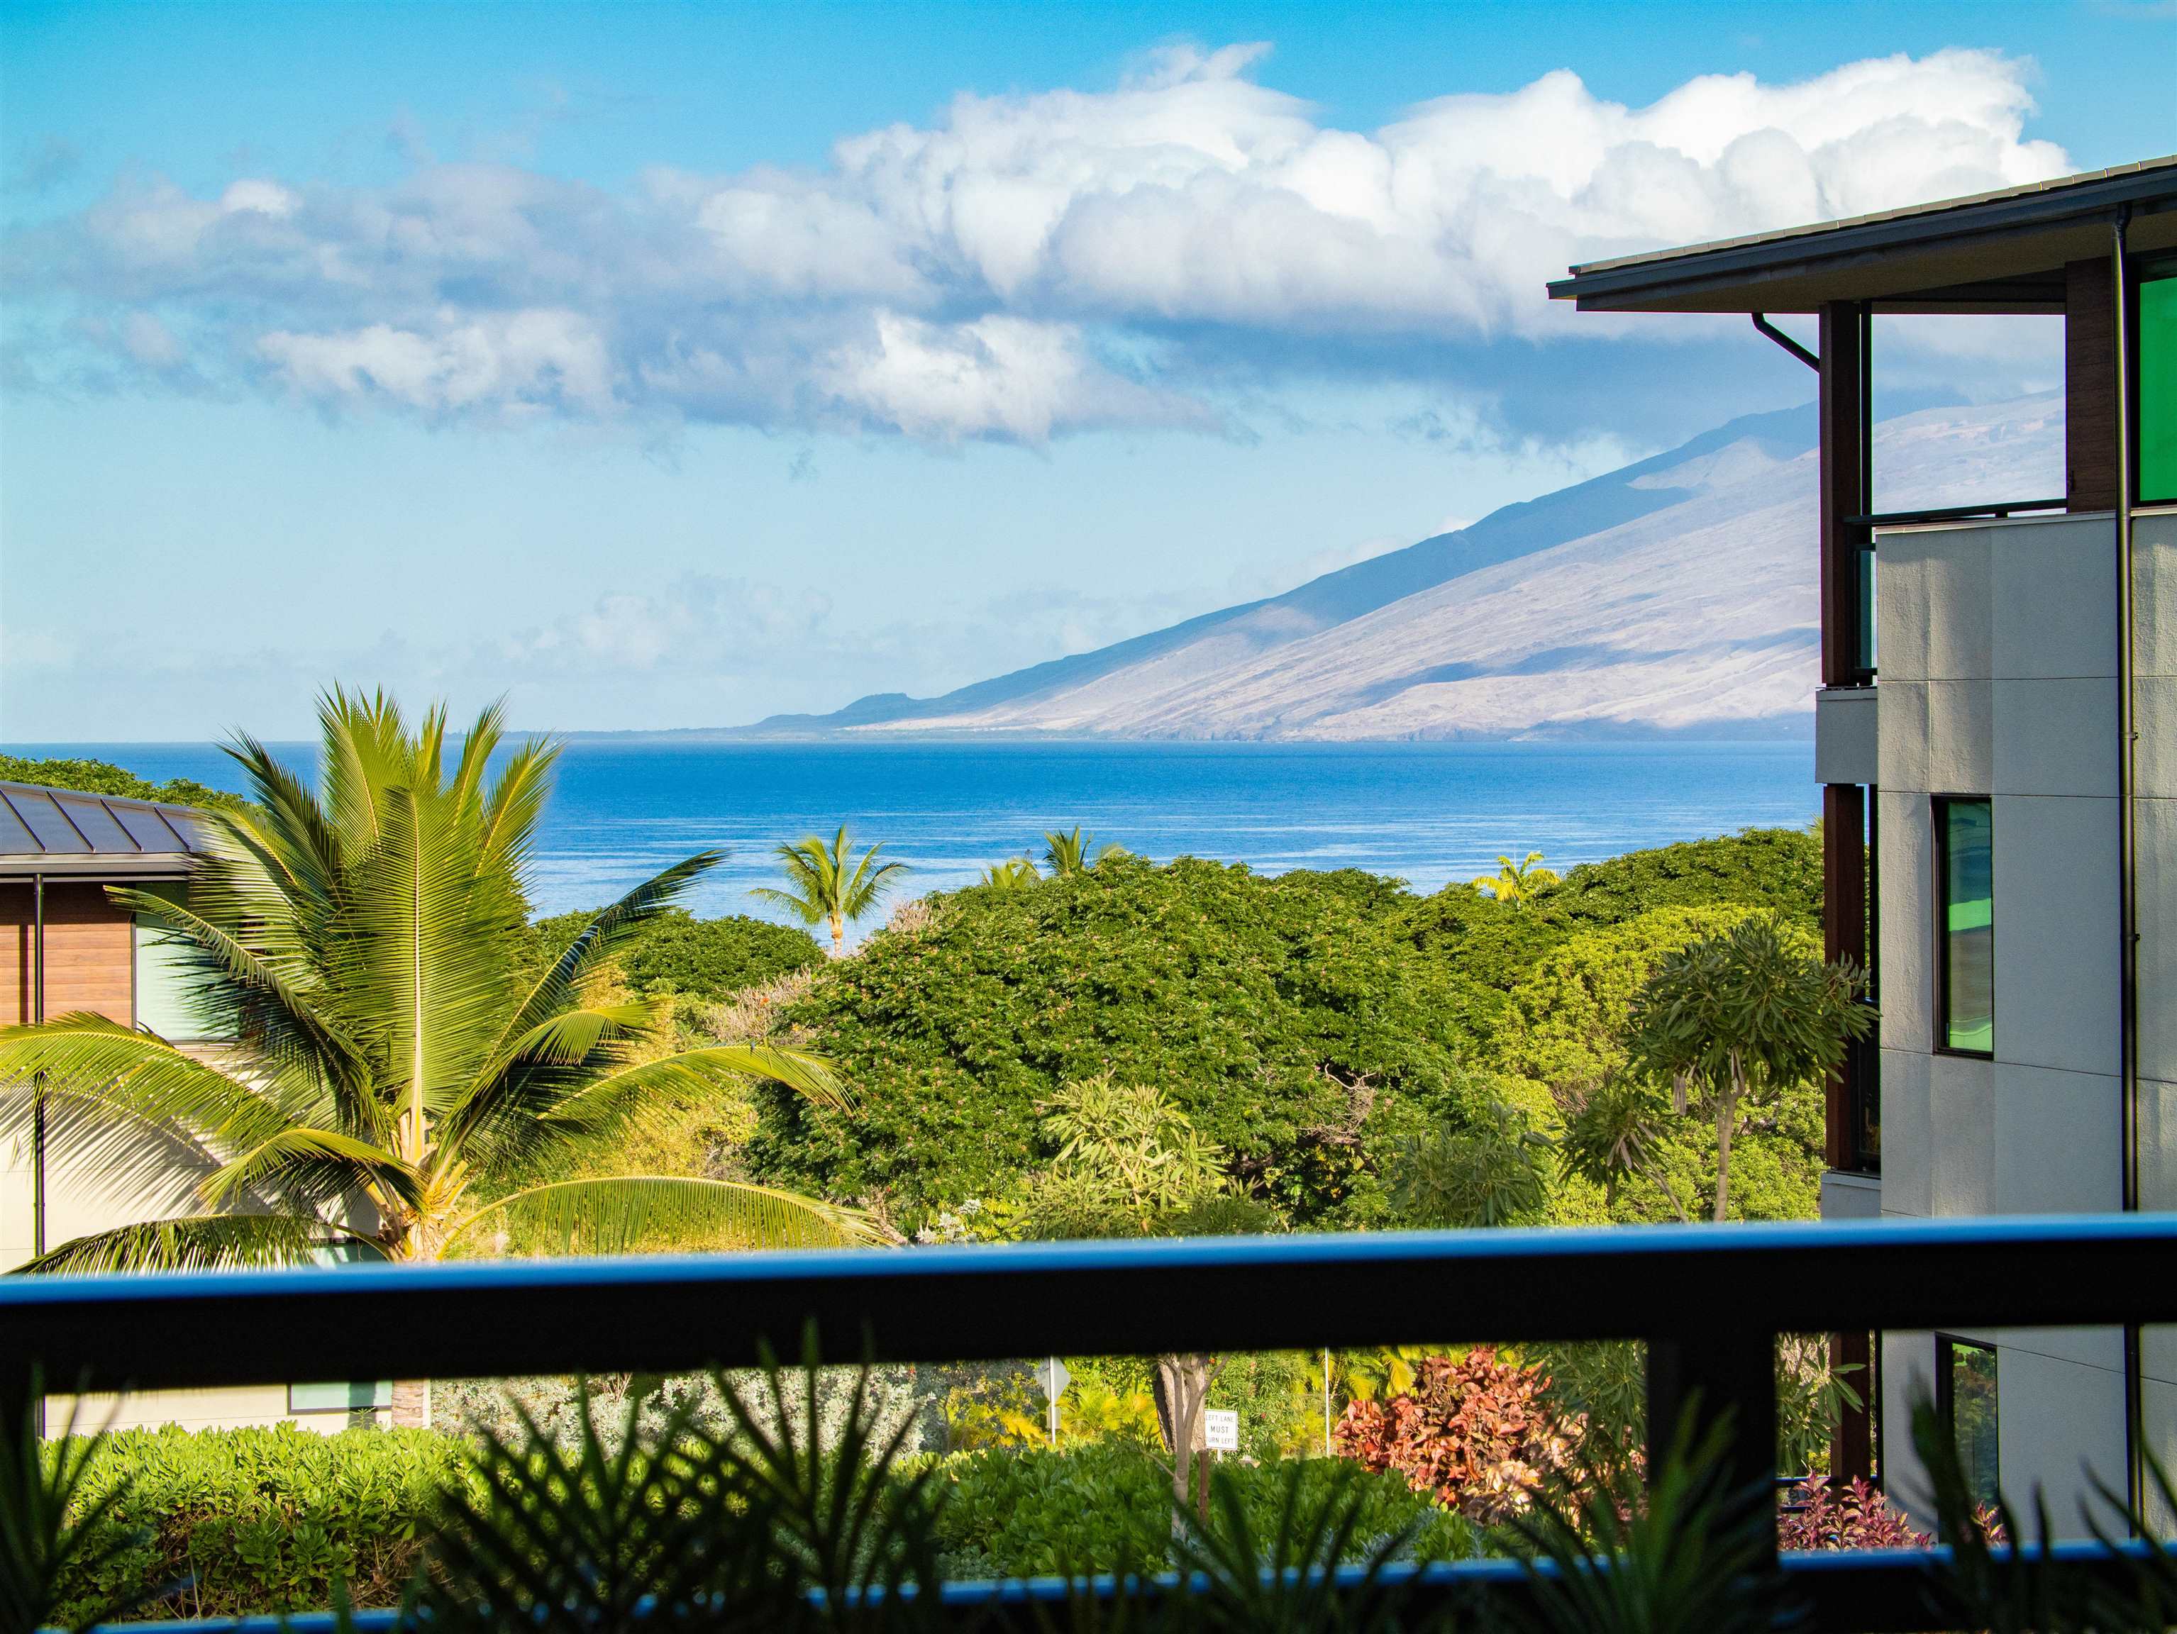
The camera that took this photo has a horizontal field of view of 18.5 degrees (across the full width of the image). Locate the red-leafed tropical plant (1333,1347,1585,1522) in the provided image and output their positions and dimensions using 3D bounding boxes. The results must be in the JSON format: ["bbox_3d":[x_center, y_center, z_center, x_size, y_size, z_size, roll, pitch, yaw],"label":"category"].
[{"bbox_3d":[2.885,4.906,52.000,2.000,1.650,1.800,0,1,0],"label":"red-leafed tropical plant"}]

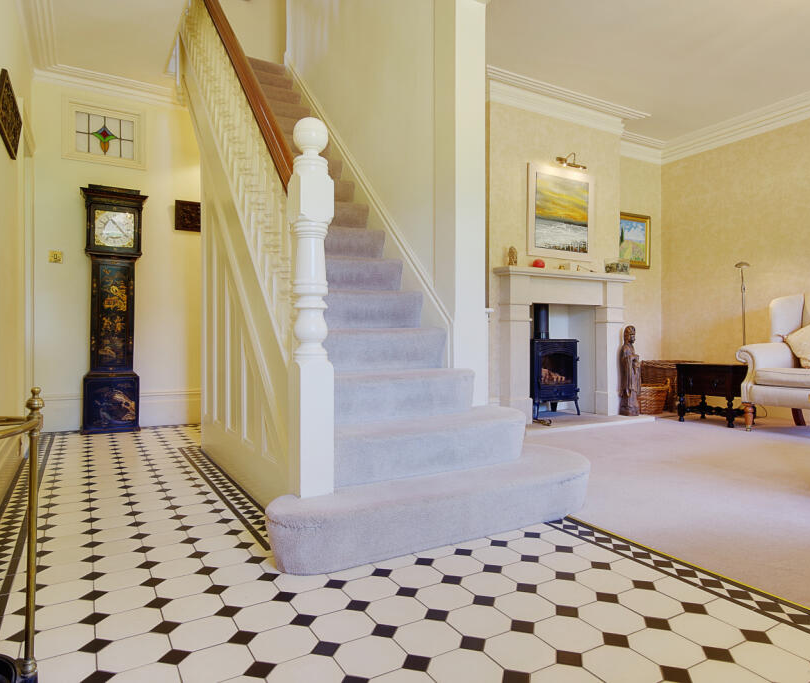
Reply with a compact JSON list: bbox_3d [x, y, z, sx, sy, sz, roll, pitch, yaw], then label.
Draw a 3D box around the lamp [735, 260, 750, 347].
[{"bbox_3d":[2.909,-0.005,4.654,0.230,1.350,0.230,0,0,-31],"label":"lamp"}]

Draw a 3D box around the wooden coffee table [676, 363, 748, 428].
[{"bbox_3d":[2.599,0.433,4.500,0.400,0.480,0.490,0,0,-31],"label":"wooden coffee table"}]

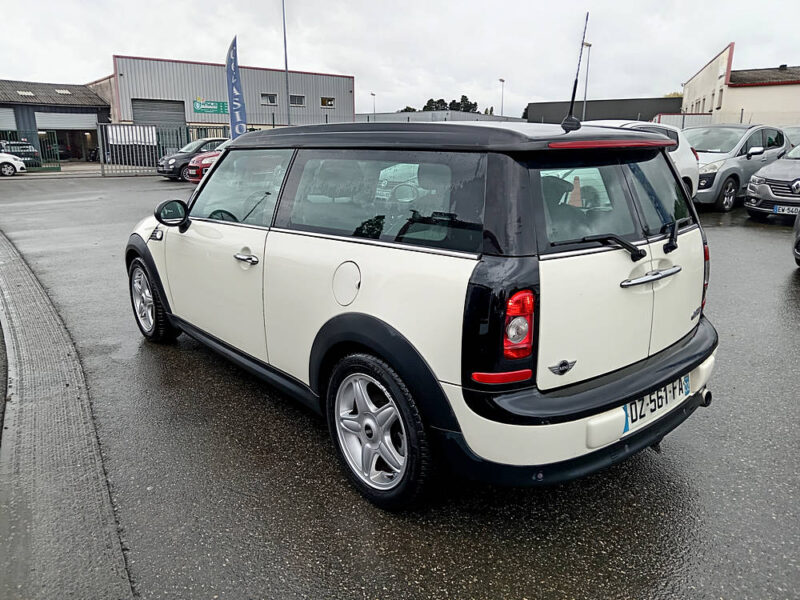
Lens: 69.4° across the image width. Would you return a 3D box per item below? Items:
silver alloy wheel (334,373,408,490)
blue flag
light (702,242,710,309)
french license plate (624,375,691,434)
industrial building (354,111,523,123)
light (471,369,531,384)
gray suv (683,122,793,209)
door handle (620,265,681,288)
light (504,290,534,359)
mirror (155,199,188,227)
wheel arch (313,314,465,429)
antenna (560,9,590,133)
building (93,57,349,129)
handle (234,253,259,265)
[{"bbox_3d":[-0.057,0.478,2.201,0.170,0.440,0.440,-12,19,-39],"label":"silver alloy wheel"},{"bbox_3d":[-5.378,-6.527,19.181,0.680,4.100,0.080,-4,15,-14],"label":"blue flag"},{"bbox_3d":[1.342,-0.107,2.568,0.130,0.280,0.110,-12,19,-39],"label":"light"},{"bbox_3d":[0.952,0.361,2.119,0.520,0.110,0.018,-12,12,-39],"label":"french license plate"},{"bbox_3d":[4.907,-25.983,91.131,20.000,5.354,27.000,9,17,31],"label":"industrial building"},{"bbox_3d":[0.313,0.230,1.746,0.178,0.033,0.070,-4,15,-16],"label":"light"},{"bbox_3d":[6.580,-2.785,11.990,4.360,1.640,1.840,-11,18,-36],"label":"gray suv"},{"bbox_3d":[0.913,-0.081,2.053,0.440,0.042,0.055,-12,19,-39],"label":"door handle"},{"bbox_3d":[0.355,0.073,1.717,0.107,0.197,0.055,-7,16,-26],"label":"light"},{"bbox_3d":[-1.254,-0.485,3.163,0.188,0.142,0.112,-12,19,-39],"label":"mirror"},{"bbox_3d":[-0.083,0.251,2.064,0.100,0.410,0.840,-12,19,-39],"label":"wheel arch"},{"bbox_3d":[0.656,-0.842,2.166,0.050,0.420,0.090,-12,19,-39],"label":"antenna"},{"bbox_3d":[-15.889,-14.877,47.967,17.741,6.586,17.000,-12,19,-37],"label":"building"},{"bbox_3d":[-0.722,-0.189,2.712,0.050,0.040,0.205,-12,19,-39],"label":"handle"}]

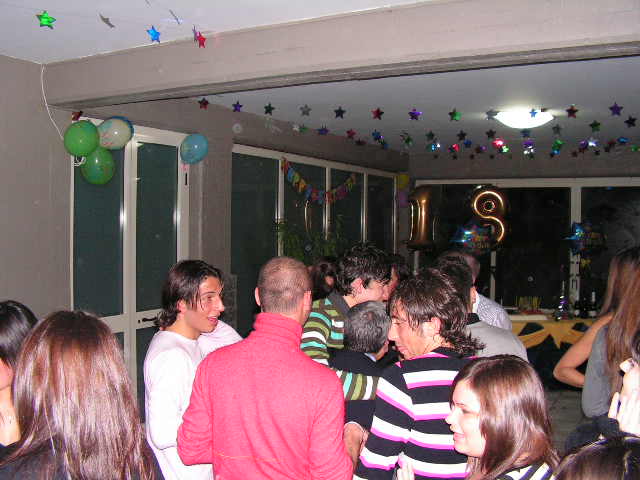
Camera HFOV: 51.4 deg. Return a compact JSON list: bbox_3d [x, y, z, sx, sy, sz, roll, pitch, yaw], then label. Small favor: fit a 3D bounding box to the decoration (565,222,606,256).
[{"bbox_3d":[2.972,-0.006,7.450,0.470,0.390,0.200,1,1,14],"label":"decoration"}]

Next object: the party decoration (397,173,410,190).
[{"bbox_3d":[1.167,-0.817,9.300,0.200,0.245,0.200,0,1,0],"label":"party decoration"}]

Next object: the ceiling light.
[{"bbox_3d":[1.782,-1.063,5.800,0.510,0.130,0.510,0,1,0],"label":"ceiling light"}]

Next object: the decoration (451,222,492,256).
[{"bbox_3d":[1.696,-0.006,7.450,0.470,0.390,0.200,0,1,6],"label":"decoration"}]

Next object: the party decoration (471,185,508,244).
[{"bbox_3d":[1.999,-0.289,7.850,0.450,0.730,0.200,0,1,9],"label":"party decoration"}]

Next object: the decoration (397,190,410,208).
[{"bbox_3d":[1.167,-0.566,9.300,0.200,0.245,0.200,0,1,0],"label":"decoration"}]

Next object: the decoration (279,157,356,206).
[{"bbox_3d":[0.056,-0.630,7.485,0.060,0.440,1.720,1,1,29],"label":"decoration"}]

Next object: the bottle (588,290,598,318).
[{"bbox_3d":[3.043,0.717,7.400,0.080,0.305,0.080,0,1,0],"label":"bottle"}]

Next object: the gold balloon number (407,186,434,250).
[{"bbox_3d":[1.193,-0.255,7.900,0.340,0.760,0.200,0,1,6],"label":"gold balloon number"}]

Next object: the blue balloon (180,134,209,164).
[{"bbox_3d":[-1.018,-0.742,5.400,0.230,0.260,0.230,0,1,0],"label":"blue balloon"}]

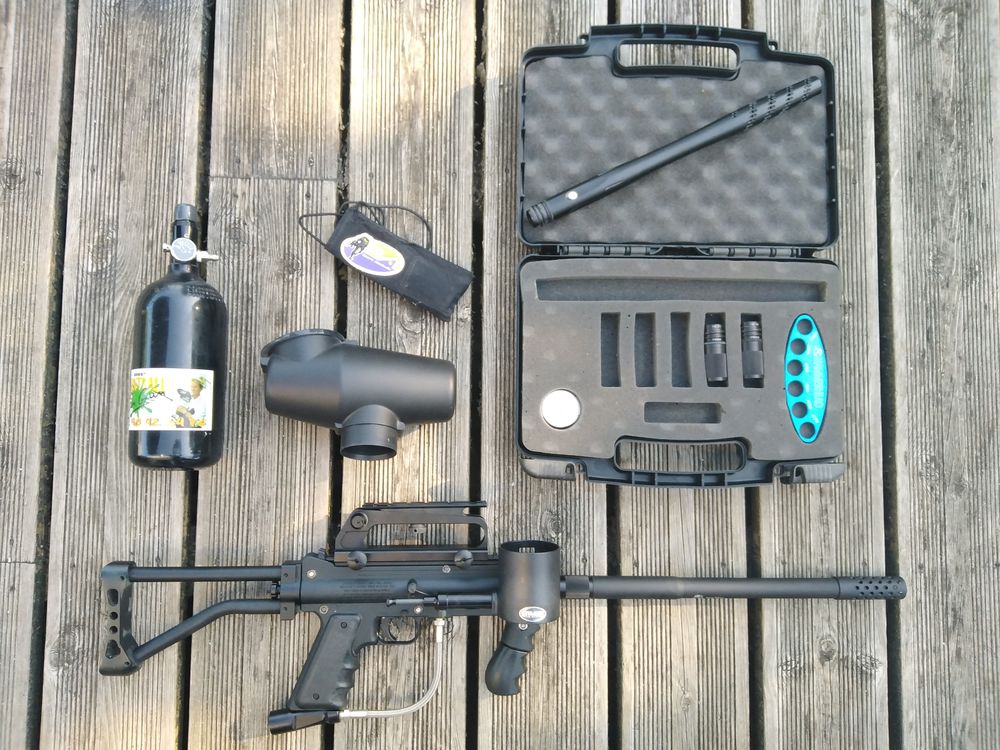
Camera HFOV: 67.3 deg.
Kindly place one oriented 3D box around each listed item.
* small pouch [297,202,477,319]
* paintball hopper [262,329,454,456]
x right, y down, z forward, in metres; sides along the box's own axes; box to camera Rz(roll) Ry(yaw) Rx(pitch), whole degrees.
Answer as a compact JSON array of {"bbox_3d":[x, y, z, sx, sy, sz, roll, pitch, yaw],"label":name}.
[{"bbox_3d":[-0.124,-0.146,0.833,0.195,0.022,0.082,30,86,1],"label":"small pouch"},{"bbox_3d":[-0.146,0.018,0.780,0.201,0.088,0.135,0,74,-1],"label":"paintball hopper"}]

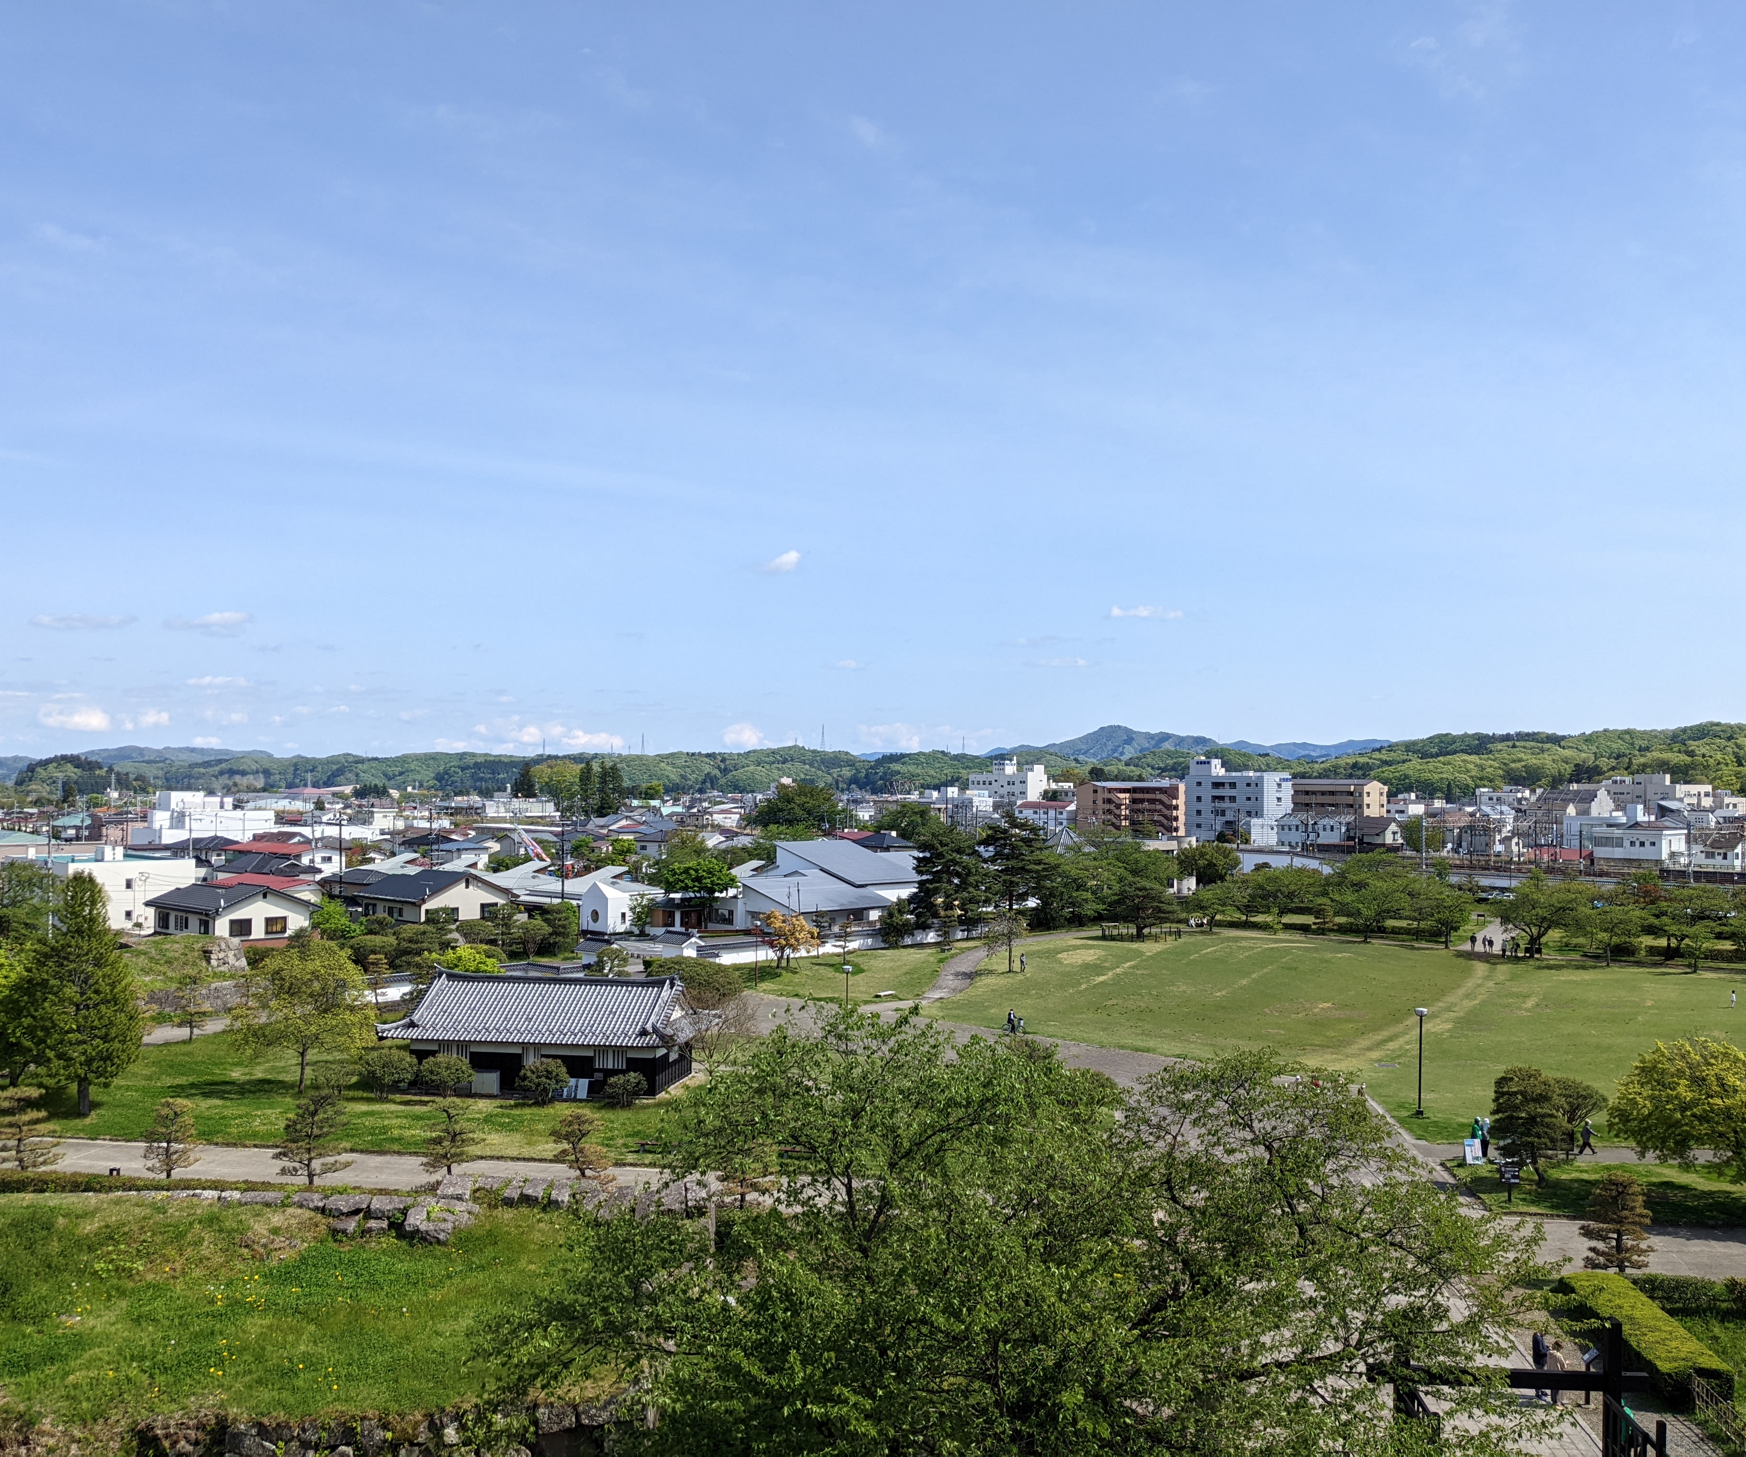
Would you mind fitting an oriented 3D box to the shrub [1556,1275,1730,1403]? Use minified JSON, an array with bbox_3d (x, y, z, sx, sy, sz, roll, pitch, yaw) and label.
[{"bbox_3d":[21.409,16.828,42.345,1.900,1.000,7.600,0,-2,6],"label":"shrub"}]

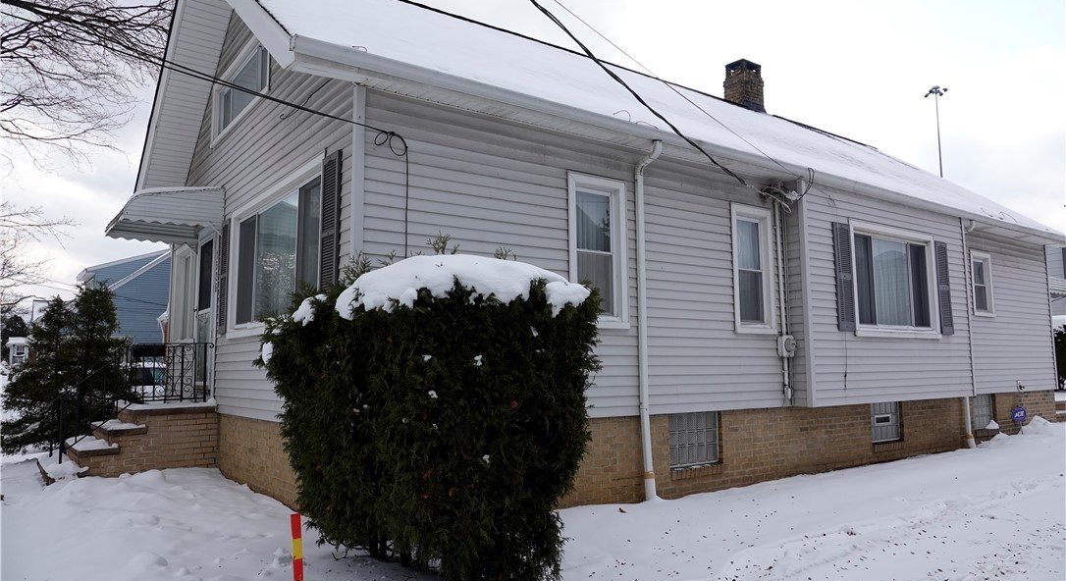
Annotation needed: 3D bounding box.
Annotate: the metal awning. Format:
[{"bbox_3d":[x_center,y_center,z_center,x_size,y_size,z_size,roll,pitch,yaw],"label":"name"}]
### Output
[{"bbox_3d":[-4.723,-0.975,9.093,1.110,0.590,1.400,4,-8,-37],"label":"metal awning"}]

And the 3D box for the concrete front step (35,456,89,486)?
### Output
[{"bbox_3d":[-5.461,2.115,8.245,0.380,0.150,1.700,4,-8,-37],"label":"concrete front step"}]

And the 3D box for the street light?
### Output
[{"bbox_3d":[42.987,-6.130,73.865,2.400,31.500,2.400,4,-8,-35],"label":"street light"}]

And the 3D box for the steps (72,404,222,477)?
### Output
[{"bbox_3d":[-4.812,1.777,8.685,1.400,0.760,1.480,4,-8,-37],"label":"steps"}]

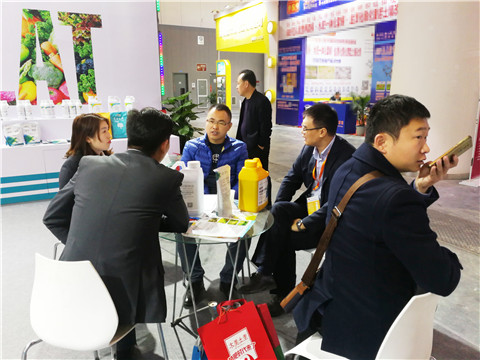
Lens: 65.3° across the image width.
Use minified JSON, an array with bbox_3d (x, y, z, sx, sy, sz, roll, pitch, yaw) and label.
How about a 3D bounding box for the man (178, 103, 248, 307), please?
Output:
[{"bbox_3d":[-0.190,0.140,2.732,0.530,1.360,0.720,0,15,0],"label":"man"}]

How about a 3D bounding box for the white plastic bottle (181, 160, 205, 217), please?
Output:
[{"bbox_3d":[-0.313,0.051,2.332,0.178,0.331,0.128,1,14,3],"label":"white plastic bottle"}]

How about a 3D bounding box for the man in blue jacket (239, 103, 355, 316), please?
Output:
[{"bbox_3d":[0.400,0.195,2.459,0.780,1.360,0.530,-7,15,-26],"label":"man in blue jacket"}]

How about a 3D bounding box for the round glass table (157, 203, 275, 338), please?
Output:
[{"bbox_3d":[-0.186,0.569,2.393,0.795,0.700,0.795,0,15,0],"label":"round glass table"}]

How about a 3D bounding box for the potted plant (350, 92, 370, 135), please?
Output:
[{"bbox_3d":[3.630,-1.972,11.256,0.620,1.340,0.620,0,14,0],"label":"potted plant"}]

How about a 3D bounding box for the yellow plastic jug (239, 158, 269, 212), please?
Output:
[{"bbox_3d":[0.091,0.026,2.444,0.125,0.326,0.185,7,16,24],"label":"yellow plastic jug"}]

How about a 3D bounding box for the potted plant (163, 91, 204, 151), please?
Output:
[{"bbox_3d":[-0.880,-0.682,5.961,0.660,1.380,0.660,0,14,0],"label":"potted plant"}]

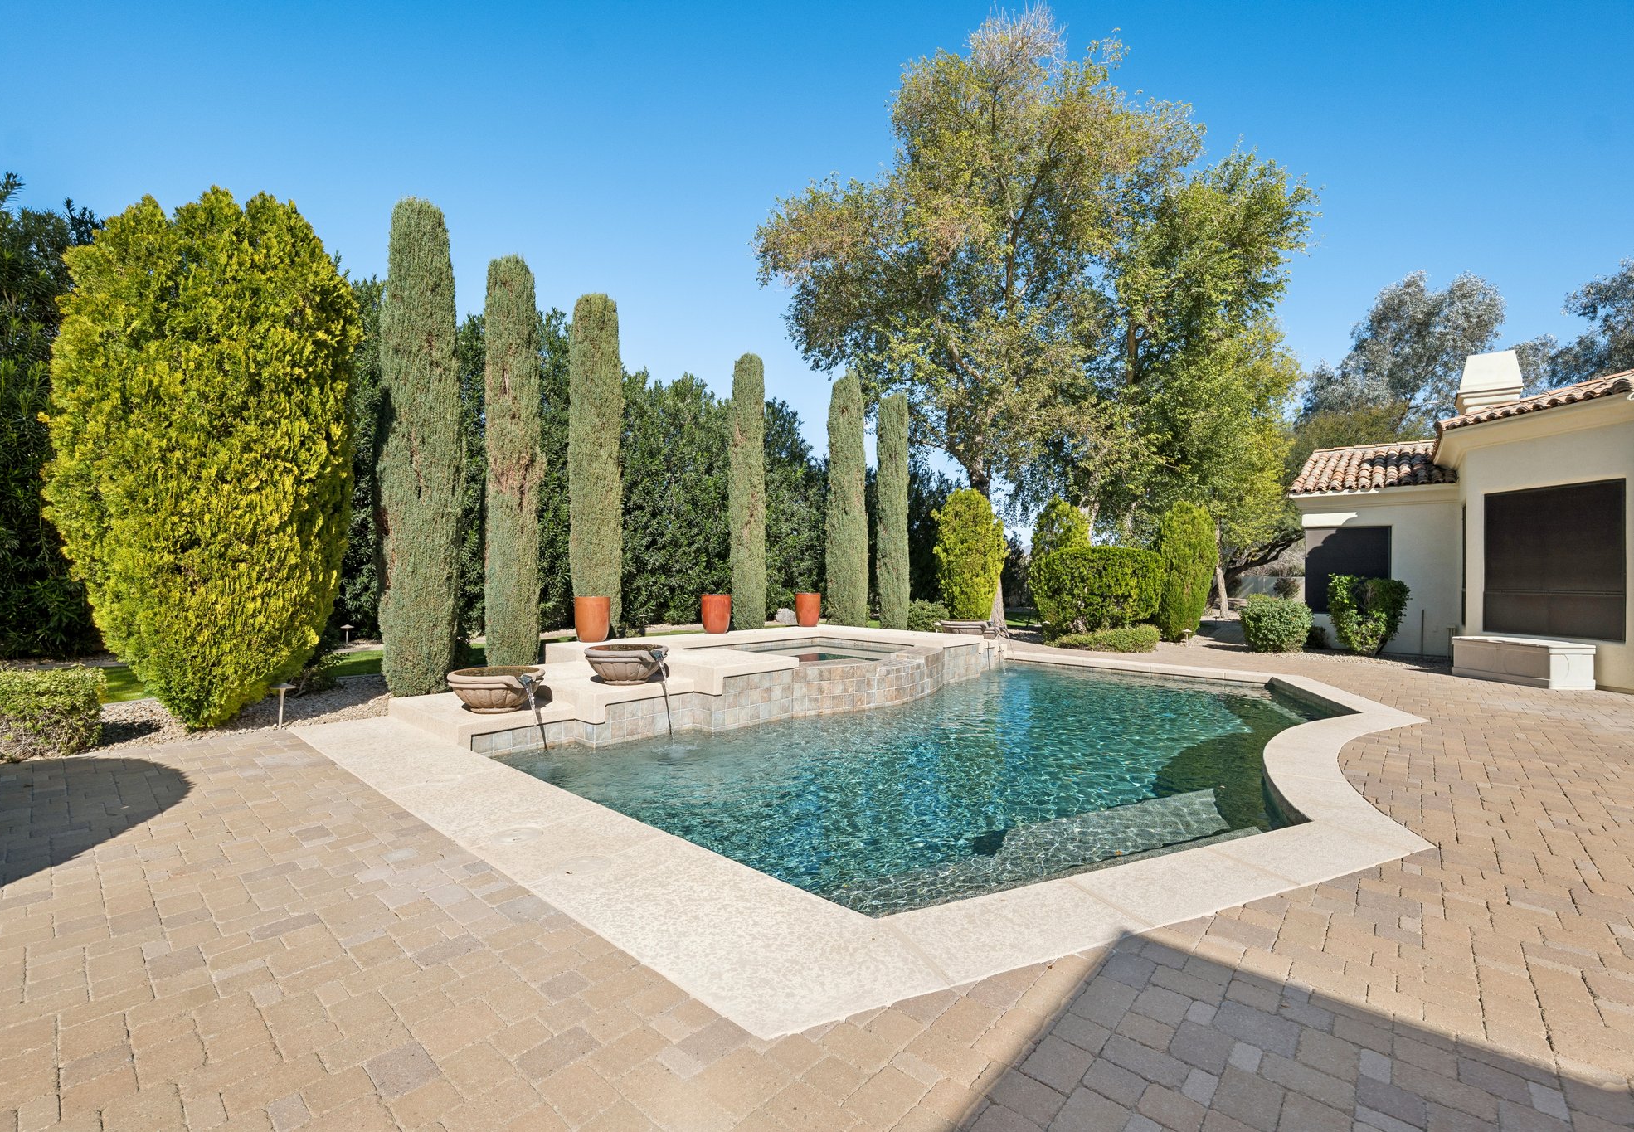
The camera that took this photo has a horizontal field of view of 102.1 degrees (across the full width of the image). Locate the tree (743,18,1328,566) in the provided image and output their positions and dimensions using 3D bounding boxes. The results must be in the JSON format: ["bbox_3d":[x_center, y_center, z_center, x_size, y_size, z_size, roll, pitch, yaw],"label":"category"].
[{"bbox_3d":[5.320,-5.970,16.000,13.000,15.200,10.500,0,0,0],"label":"tree"}]

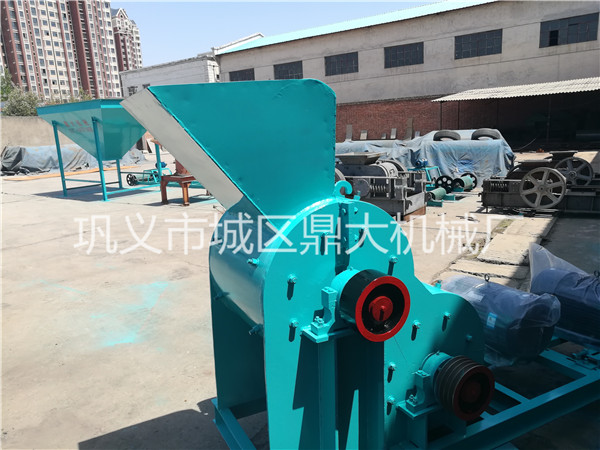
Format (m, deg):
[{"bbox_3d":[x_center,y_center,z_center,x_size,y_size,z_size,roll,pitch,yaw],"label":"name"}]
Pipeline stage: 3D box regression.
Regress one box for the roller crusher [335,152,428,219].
[{"bbox_3d":[1.209,-0.796,8.094,1.950,0.960,1.320,7,16,37],"label":"roller crusher"}]

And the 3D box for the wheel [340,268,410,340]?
[{"bbox_3d":[0.273,0.291,1.638,0.240,0.240,0.106,-7,11,-27],"label":"wheel"}]

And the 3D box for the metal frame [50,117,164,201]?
[{"bbox_3d":[-5.221,-1.845,12.330,2.028,2.010,1.758,6,15,36],"label":"metal frame"}]

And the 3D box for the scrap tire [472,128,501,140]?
[{"bbox_3d":[4.140,-1.987,10.006,0.642,0.195,0.642,5,15,33],"label":"scrap tire"}]

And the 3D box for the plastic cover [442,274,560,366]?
[{"bbox_3d":[1.276,0.579,2.981,0.407,0.436,0.713,-7,11,-27],"label":"plastic cover"}]

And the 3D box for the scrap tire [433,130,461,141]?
[{"bbox_3d":[3.469,-2.096,10.673,0.640,0.195,0.640,5,15,33],"label":"scrap tire"}]

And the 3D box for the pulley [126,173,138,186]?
[{"bbox_3d":[-5.200,-1.402,13.950,0.393,0.393,0.128,6,15,36],"label":"pulley"}]

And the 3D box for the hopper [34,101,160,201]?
[{"bbox_3d":[-5.232,-2.040,12.289,3.121,2.409,1.883,6,15,36],"label":"hopper"}]

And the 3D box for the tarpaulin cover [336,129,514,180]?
[{"bbox_3d":[3.267,-1.774,11.585,4.200,1.275,2.025,5,15,33],"label":"tarpaulin cover"}]

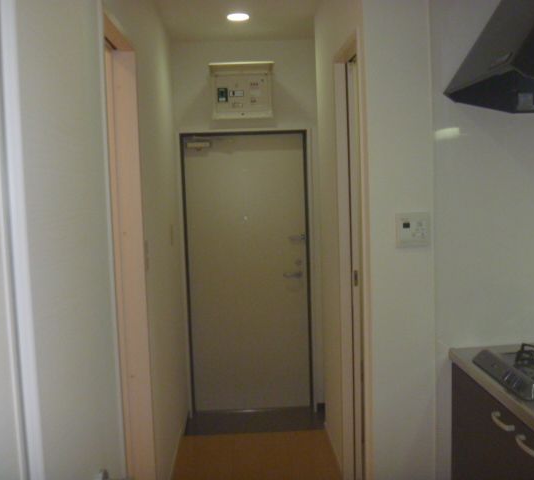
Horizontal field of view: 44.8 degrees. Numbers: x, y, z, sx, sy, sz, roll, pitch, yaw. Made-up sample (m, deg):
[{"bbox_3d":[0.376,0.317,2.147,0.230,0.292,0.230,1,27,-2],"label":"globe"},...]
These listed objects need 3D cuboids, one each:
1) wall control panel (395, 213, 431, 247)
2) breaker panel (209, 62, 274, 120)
[{"bbox_3d":[0.511,-0.034,2.256,0.124,0.120,0.022,-2,5,-2],"label":"wall control panel"},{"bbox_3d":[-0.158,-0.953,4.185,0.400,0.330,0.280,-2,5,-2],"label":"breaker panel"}]

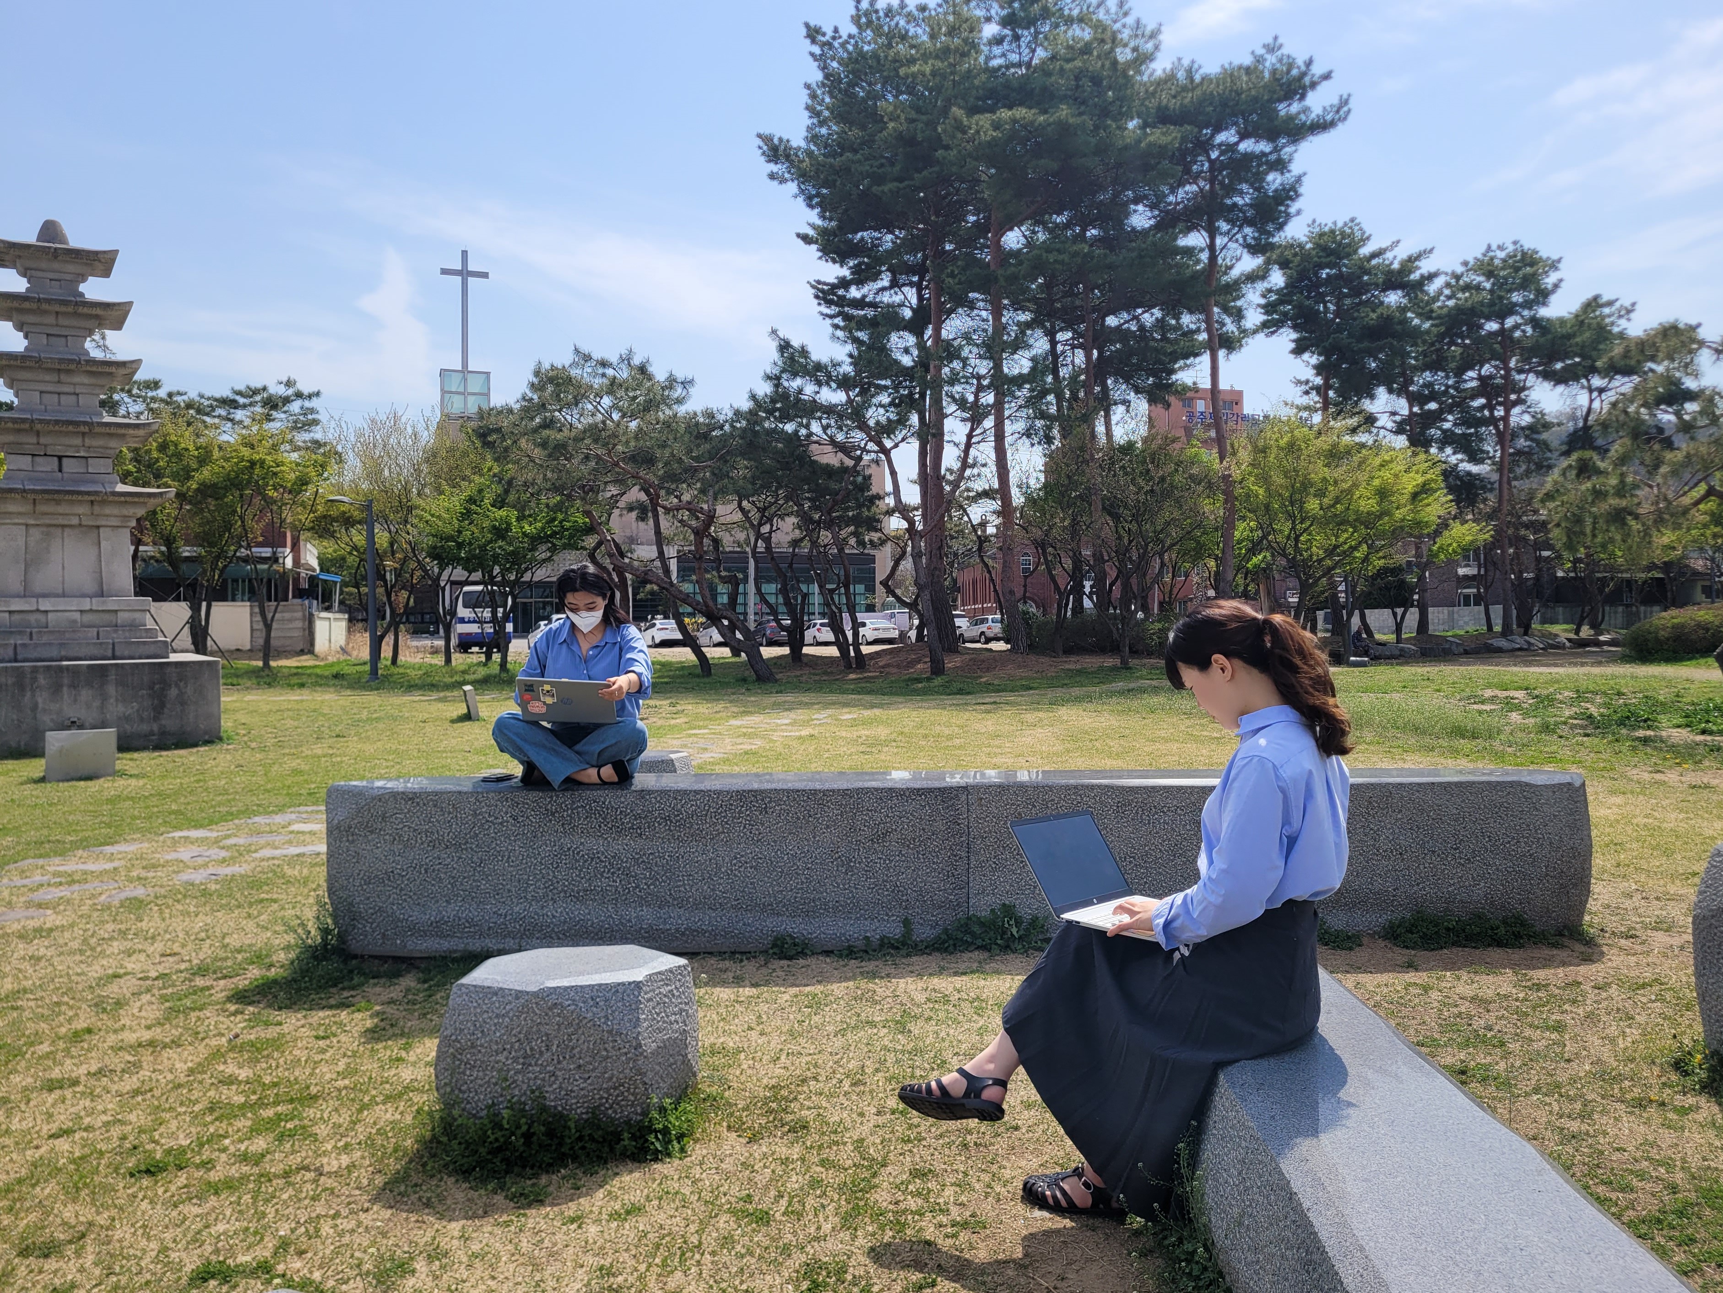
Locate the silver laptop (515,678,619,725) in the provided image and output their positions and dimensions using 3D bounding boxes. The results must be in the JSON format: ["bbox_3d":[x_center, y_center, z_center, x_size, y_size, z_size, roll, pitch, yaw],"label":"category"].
[{"bbox_3d":[-1.043,0.186,4.604,0.332,0.170,0.380,0,1,-6],"label":"silver laptop"}]

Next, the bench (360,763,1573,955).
[{"bbox_3d":[0.408,0.776,4.910,4.540,0.570,0.580,0,1,-4],"label":"bench"}]

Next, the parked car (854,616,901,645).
[{"bbox_3d":[0.921,-0.850,76.998,1.840,1.460,4.750,0,1,-16],"label":"parked car"}]

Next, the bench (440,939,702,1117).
[{"bbox_3d":[-0.721,0.924,3.178,0.610,0.340,0.540,0,1,-11],"label":"bench"}]

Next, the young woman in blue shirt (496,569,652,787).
[{"bbox_3d":[-1.058,0.099,4.743,0.570,0.800,0.620,0,1,-6],"label":"young woman in blue shirt"}]

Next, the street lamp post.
[{"bbox_3d":[-10.588,-1.195,26.982,1.040,3.850,0.280,0,1,0],"label":"street lamp post"}]

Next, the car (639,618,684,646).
[{"bbox_3d":[-11.124,-0.725,73.000,1.820,1.450,4.650,0,1,-18],"label":"car"}]

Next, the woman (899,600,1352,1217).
[{"bbox_3d":[0.490,0.506,2.540,0.880,1.190,0.460,1,1,28],"label":"woman"}]

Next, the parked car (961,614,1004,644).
[{"bbox_3d":[7.697,-1.026,79.995,1.830,1.720,4.500,-1,1,-25],"label":"parked car"}]

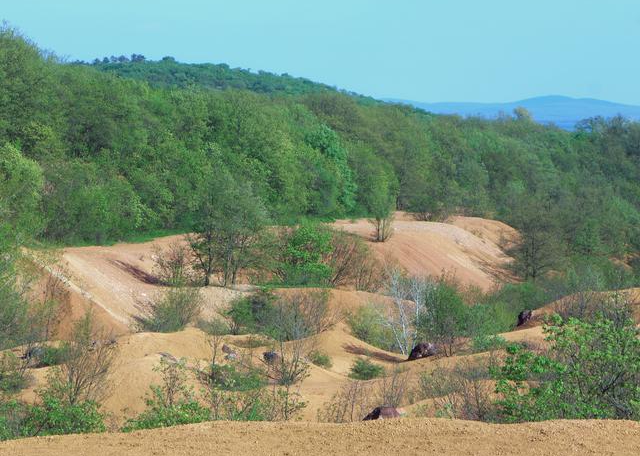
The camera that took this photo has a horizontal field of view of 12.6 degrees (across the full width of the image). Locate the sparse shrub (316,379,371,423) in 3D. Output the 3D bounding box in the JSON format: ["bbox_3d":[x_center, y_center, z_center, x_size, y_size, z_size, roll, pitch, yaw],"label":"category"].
[{"bbox_3d":[0.743,5.290,88.000,1.700,1.330,1.530,0,2,0],"label":"sparse shrub"}]

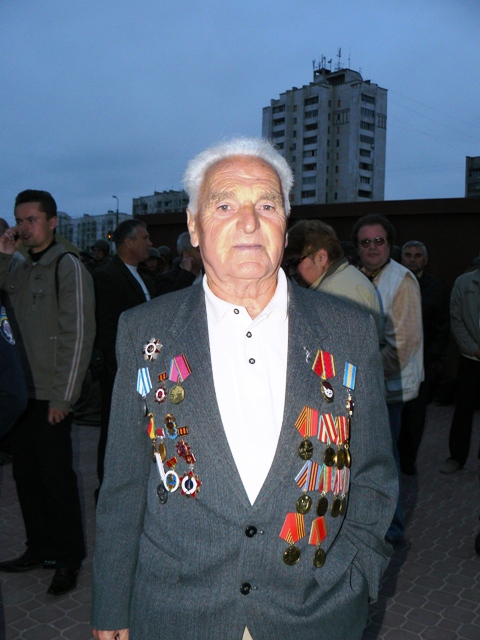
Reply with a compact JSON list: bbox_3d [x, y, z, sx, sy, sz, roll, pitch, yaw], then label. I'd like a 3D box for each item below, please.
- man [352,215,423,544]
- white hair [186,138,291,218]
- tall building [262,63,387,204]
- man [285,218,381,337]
[{"bbox_3d":[0.701,0.329,3.537,0.580,1.780,0.420,4,3,37],"label":"man"},{"bbox_3d":[-0.005,-0.238,1.175,0.193,0.160,0.200,1,3,-12],"label":"white hair"},{"bbox_3d":[19.441,-28.674,146.228,16.500,47.000,24.000,-1,4,-41],"label":"tall building"},{"bbox_3d":[0.344,0.430,2.480,0.460,1.660,0.530,2,3,0],"label":"man"}]

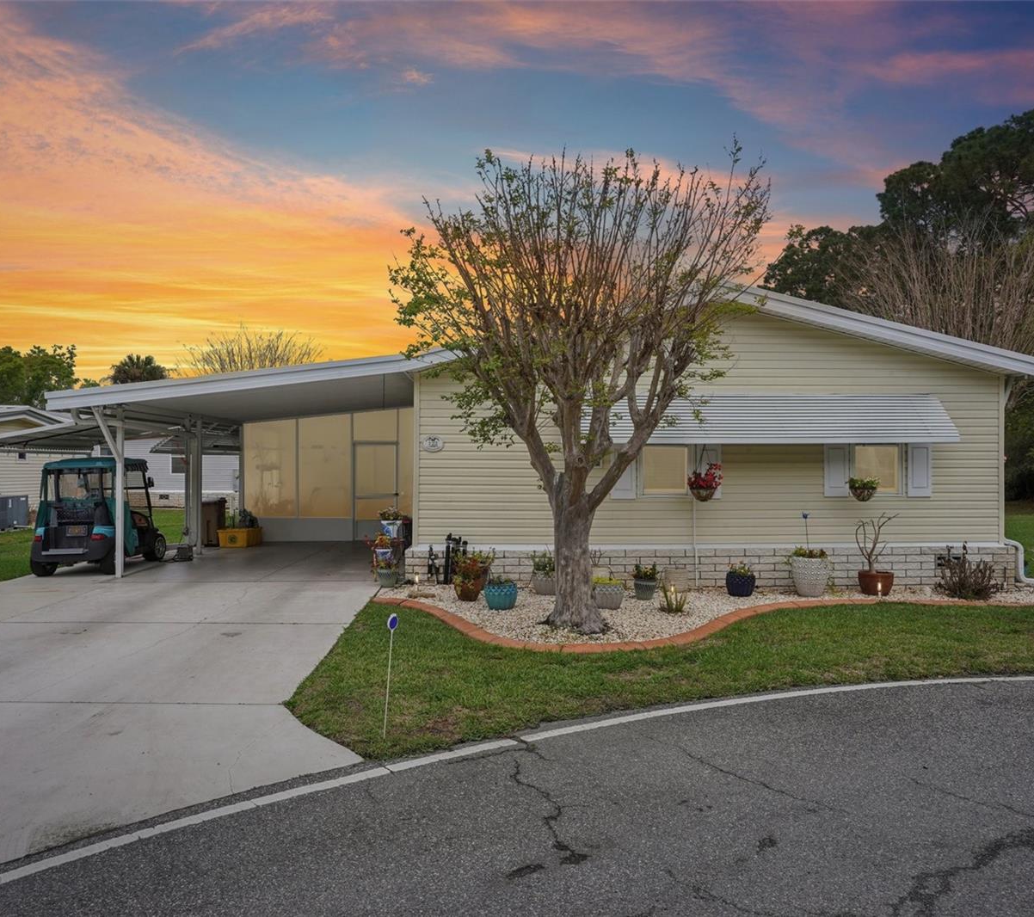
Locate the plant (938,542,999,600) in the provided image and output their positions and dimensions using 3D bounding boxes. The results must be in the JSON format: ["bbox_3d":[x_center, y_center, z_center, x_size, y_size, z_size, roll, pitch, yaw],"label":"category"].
[{"bbox_3d":[5.680,1.420,10.120,0.770,0.710,0.650,0,0,0],"label":"plant"}]

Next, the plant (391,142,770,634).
[{"bbox_3d":[0.640,-0.720,8.100,3.750,4.880,3.500,0,0,0],"label":"plant"}]

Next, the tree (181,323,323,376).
[{"bbox_3d":[-7.900,-1.150,24.000,4.400,5.800,4.300,0,0,0],"label":"tree"}]

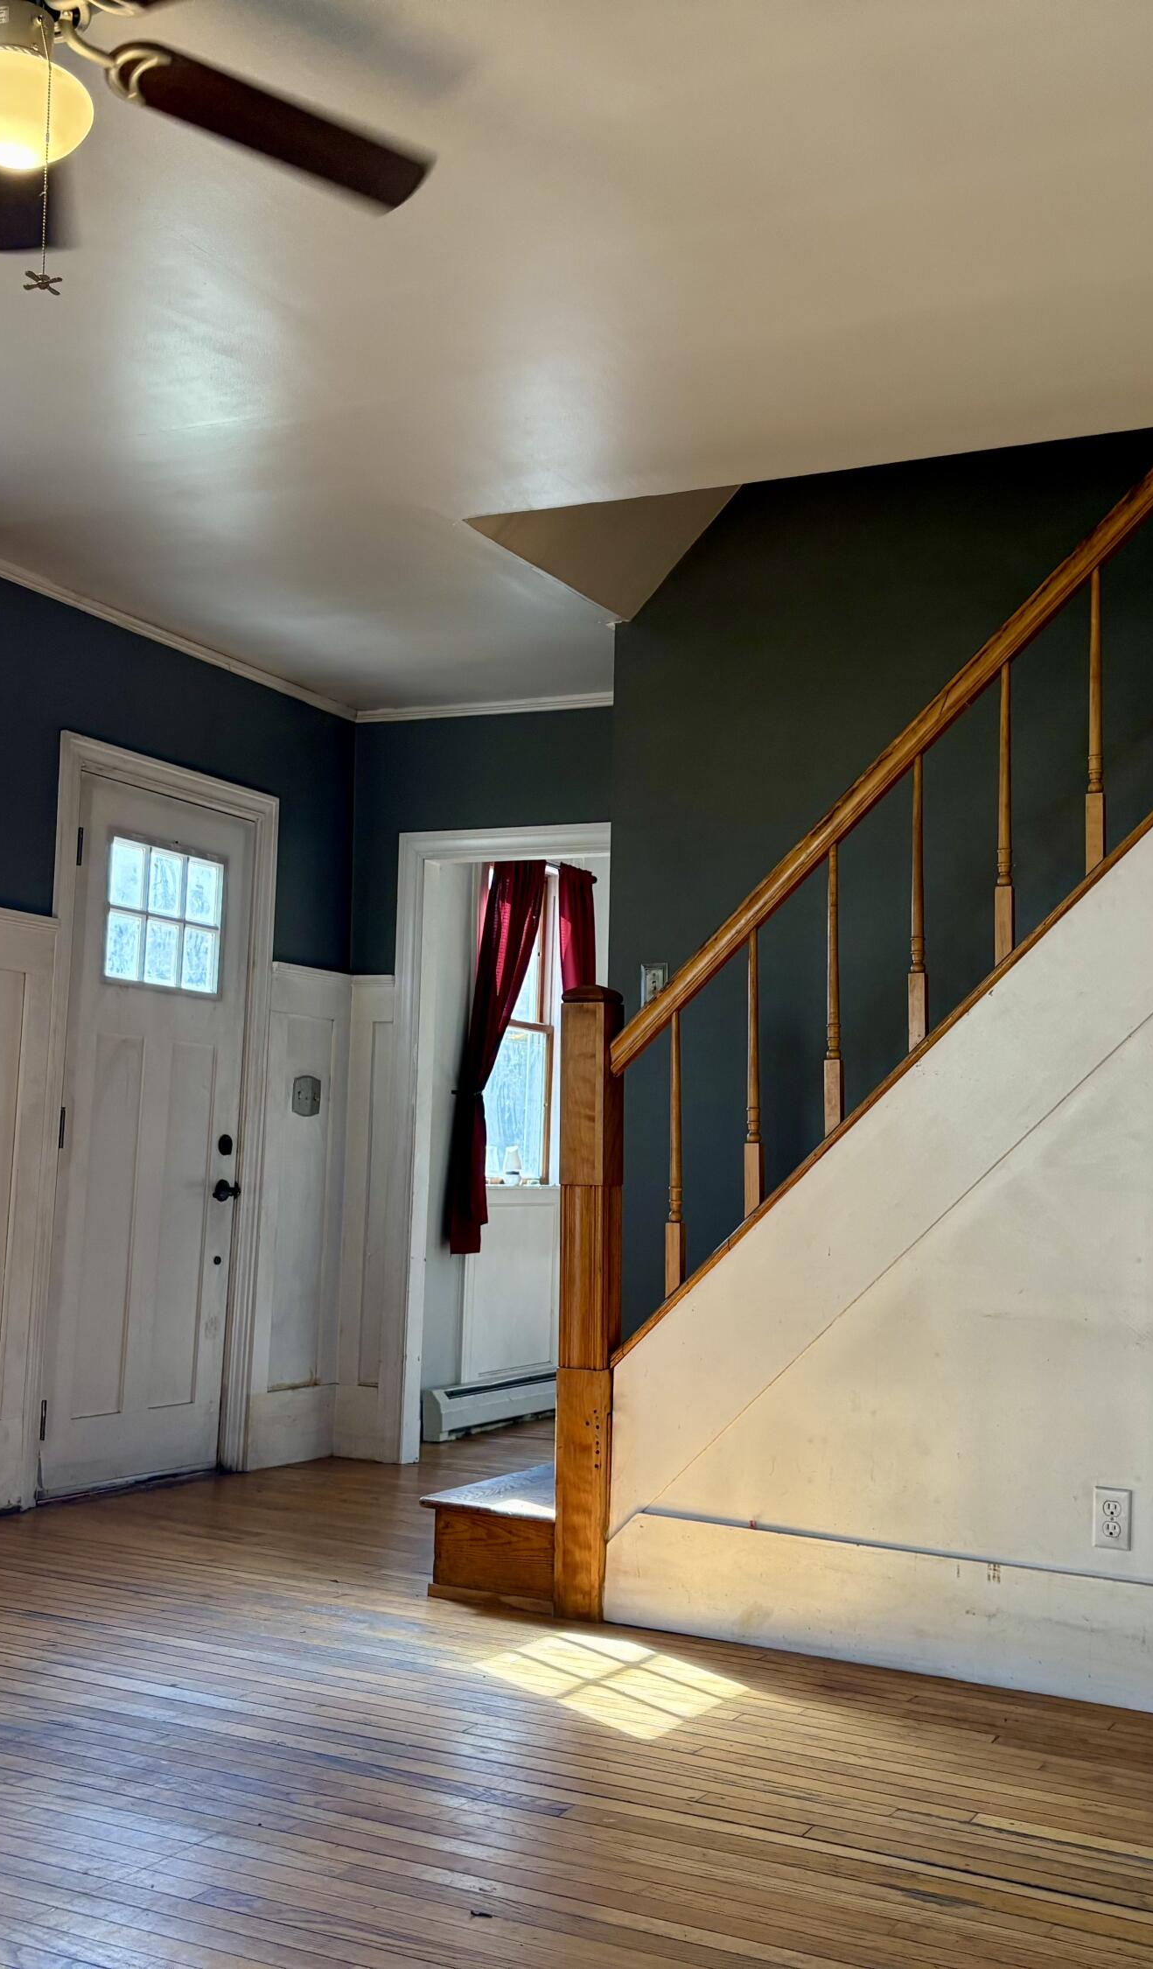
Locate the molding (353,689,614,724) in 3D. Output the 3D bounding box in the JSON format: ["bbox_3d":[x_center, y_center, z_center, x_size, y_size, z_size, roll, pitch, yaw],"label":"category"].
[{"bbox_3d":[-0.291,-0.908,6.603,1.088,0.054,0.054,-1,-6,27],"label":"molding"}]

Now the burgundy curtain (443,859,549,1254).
[{"bbox_3d":[-0.303,0.240,7.597,0.099,1.581,0.680,-1,-6,27],"label":"burgundy curtain"}]

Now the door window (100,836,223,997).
[{"bbox_3d":[-1.248,-0.199,5.979,0.035,0.421,0.542,-1,-6,27],"label":"door window"}]

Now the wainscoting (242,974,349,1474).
[{"bbox_3d":[-0.916,0.759,6.521,0.035,1.620,0.419,-1,-6,27],"label":"wainscoting"}]

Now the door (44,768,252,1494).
[{"bbox_3d":[-1.270,0.461,5.936,0.049,2.059,0.813,-1,-6,27],"label":"door"}]

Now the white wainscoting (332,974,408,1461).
[{"bbox_3d":[-0.706,0.778,6.638,0.251,1.620,0.035,-1,-6,27],"label":"white wainscoting"}]

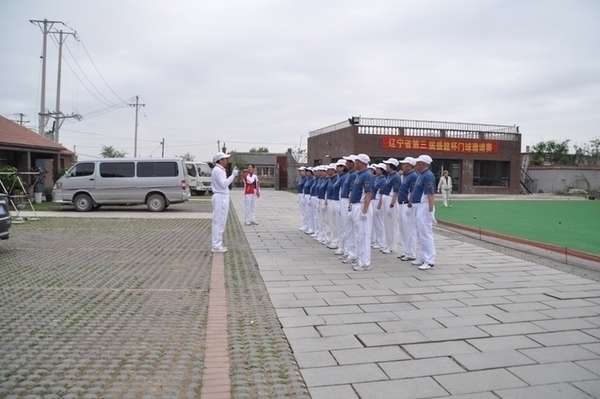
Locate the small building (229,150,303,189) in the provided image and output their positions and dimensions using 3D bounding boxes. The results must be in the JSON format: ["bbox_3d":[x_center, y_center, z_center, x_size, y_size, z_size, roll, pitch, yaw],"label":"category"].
[{"bbox_3d":[-3.825,-3.254,48.395,7.200,3.500,5.500,0,3,-7],"label":"small building"}]

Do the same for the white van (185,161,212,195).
[{"bbox_3d":[-7.585,-1.478,29.235,4.400,2.150,1.800,3,4,35],"label":"white van"}]

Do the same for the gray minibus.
[{"bbox_3d":[-6.487,-0.566,16.393,4.720,1.900,1.720,0,3,-6],"label":"gray minibus"}]

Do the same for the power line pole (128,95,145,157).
[{"bbox_3d":[-18.113,-6.589,49.712,1.950,9.600,0.400,0,3,-8],"label":"power line pole"}]

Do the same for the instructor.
[{"bbox_3d":[-1.383,0.067,8.147,0.500,1.770,0.500,0,3,-8],"label":"instructor"}]

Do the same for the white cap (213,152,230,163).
[{"bbox_3d":[-1.399,-0.726,8.049,0.280,0.165,0.180,0,3,-6],"label":"white cap"}]

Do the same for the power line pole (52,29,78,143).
[{"bbox_3d":[-15.548,-5.658,28.991,1.900,10.300,0.450,0,3,-8],"label":"power line pole"}]

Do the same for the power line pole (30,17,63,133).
[{"bbox_3d":[-15.348,-5.529,26.891,2.050,10.300,0.400,0,3,-8],"label":"power line pole"}]

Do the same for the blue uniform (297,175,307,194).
[{"bbox_3d":[0.067,-0.390,11.330,0.280,0.540,0.450,0,4,-12],"label":"blue uniform"}]

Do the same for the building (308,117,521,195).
[{"bbox_3d":[9.091,-3.431,39.359,13.800,5.300,12.000,0,4,-14],"label":"building"}]

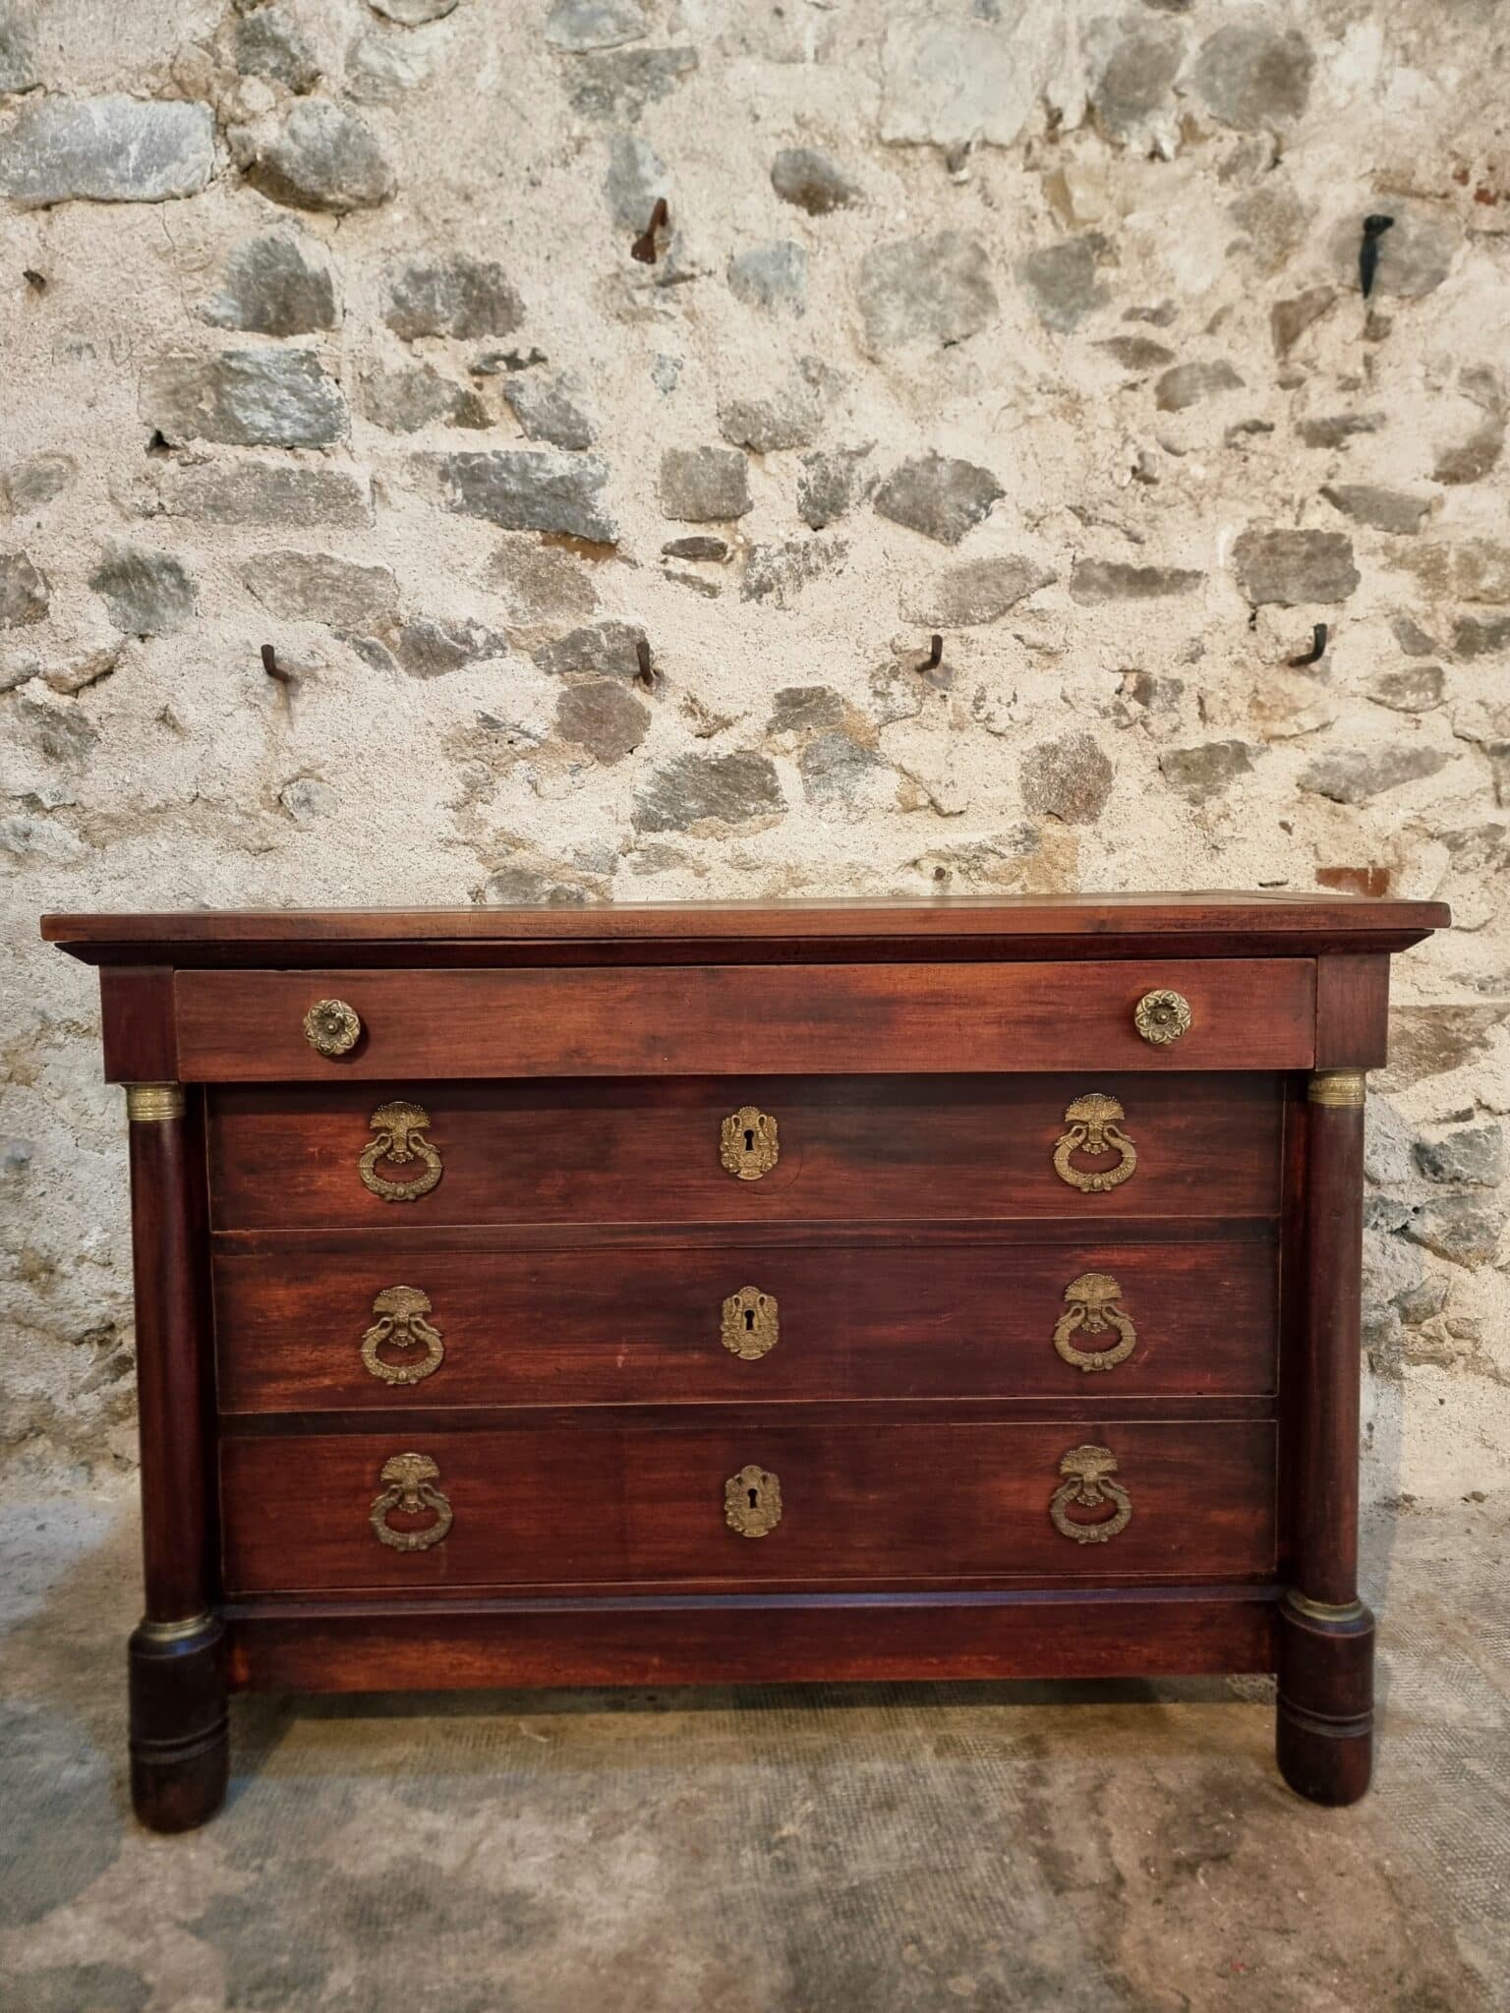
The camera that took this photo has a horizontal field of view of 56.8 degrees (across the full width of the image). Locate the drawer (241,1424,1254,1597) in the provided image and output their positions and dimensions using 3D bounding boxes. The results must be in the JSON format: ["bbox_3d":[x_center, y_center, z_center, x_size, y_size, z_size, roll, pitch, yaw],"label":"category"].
[{"bbox_3d":[-0.005,0.503,1.610,1.086,0.164,0.357,-1,4,-1],"label":"drawer"}]

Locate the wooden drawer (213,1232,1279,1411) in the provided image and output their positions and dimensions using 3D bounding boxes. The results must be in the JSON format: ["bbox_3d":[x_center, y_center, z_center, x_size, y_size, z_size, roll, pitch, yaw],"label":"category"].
[{"bbox_3d":[-0.006,0.312,1.595,1.086,0.168,0.357,-1,4,-1],"label":"wooden drawer"}]

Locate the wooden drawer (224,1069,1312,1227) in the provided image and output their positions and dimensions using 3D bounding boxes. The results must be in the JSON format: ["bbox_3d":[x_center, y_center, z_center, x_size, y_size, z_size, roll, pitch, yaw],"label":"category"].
[{"bbox_3d":[-0.008,0.131,1.581,1.086,0.157,0.357,-1,4,-1],"label":"wooden drawer"}]

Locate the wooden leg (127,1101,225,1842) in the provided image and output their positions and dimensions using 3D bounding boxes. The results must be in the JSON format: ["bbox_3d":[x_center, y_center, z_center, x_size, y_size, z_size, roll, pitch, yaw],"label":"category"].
[{"bbox_3d":[-0.564,0.433,1.350,0.089,0.731,0.089,-1,4,-1],"label":"wooden leg"}]

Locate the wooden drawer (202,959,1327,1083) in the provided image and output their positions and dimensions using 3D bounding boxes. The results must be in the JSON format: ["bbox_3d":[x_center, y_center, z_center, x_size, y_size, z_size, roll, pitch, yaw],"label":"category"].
[{"bbox_3d":[-0.007,-0.002,1.501,1.062,0.104,0.407,-1,4,-1],"label":"wooden drawer"}]

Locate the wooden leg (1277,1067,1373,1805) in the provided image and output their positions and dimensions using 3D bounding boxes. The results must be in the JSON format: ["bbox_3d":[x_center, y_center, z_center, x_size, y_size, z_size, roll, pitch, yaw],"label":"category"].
[{"bbox_3d":[0.565,0.422,1.376,0.089,0.731,0.089,-1,4,-1],"label":"wooden leg"}]

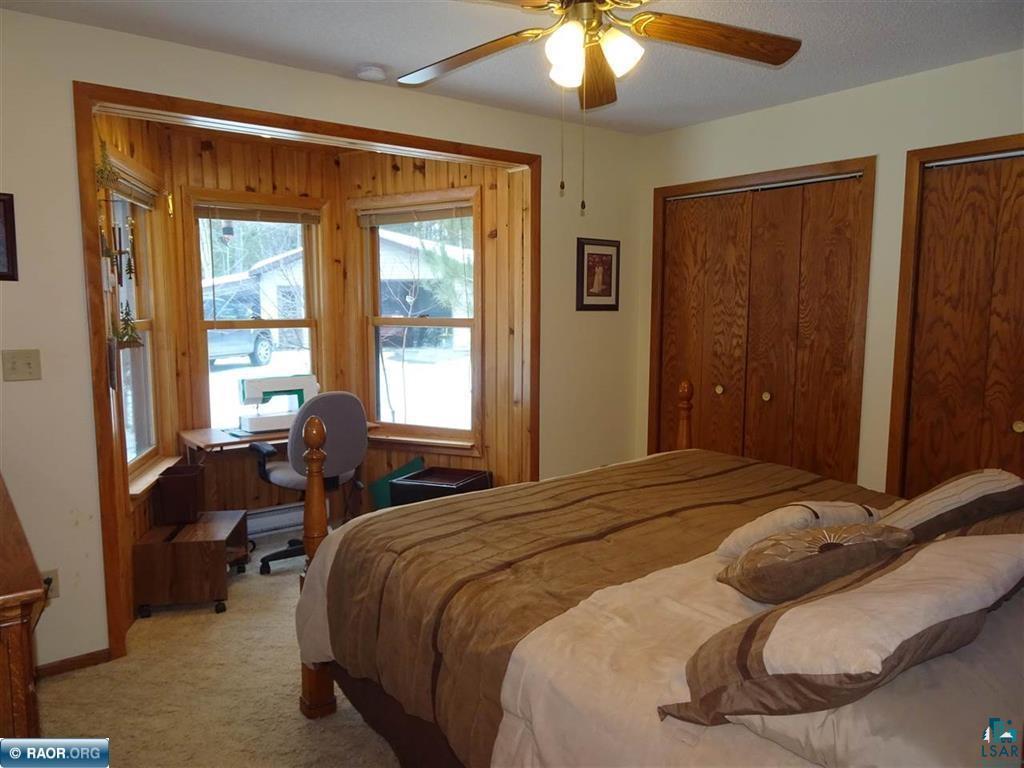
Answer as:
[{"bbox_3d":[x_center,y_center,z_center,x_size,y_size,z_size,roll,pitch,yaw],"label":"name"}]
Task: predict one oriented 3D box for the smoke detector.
[{"bbox_3d":[-0.614,-1.358,3.110,0.130,0.042,0.130,-5,9,-37],"label":"smoke detector"}]

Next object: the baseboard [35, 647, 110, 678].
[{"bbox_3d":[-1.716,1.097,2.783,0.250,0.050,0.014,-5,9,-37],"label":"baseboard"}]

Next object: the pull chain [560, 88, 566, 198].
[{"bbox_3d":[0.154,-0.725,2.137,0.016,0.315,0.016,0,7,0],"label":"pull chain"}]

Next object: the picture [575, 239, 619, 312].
[{"bbox_3d":[0.528,-0.656,4.288,0.342,0.428,0.022,-5,9,-37],"label":"picture"}]

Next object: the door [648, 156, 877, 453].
[{"bbox_3d":[1.292,-0.081,3.952,0.070,2.100,1.350,-5,9,-37],"label":"door"}]

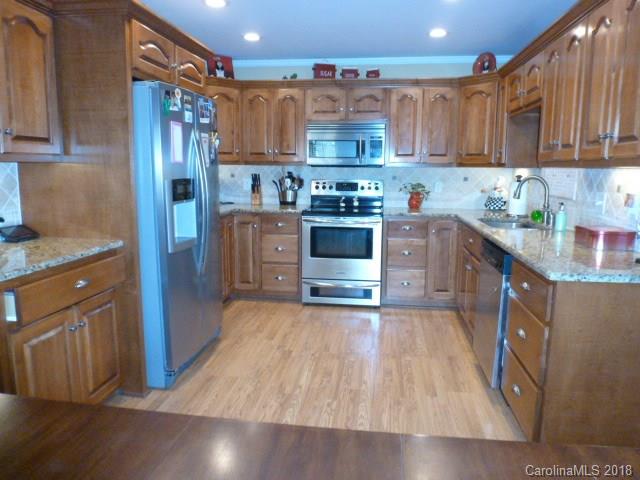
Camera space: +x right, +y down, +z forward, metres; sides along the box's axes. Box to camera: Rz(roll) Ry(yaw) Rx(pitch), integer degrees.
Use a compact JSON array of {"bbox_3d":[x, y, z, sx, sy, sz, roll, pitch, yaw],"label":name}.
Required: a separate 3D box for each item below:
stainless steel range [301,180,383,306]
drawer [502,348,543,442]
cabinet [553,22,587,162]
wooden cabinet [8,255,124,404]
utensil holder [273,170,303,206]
[{"bbox_3d":[0.245,0.015,4.481,0.760,1.195,0.680,2,9,8],"label":"stainless steel range"},{"bbox_3d":[1.171,0.724,2.109,0.450,0.270,0.570,2,9,8],"label":"drawer"},{"bbox_3d":[1.561,-0.808,2.482,0.342,0.733,0.335,2,9,8],"label":"cabinet"},{"bbox_3d":[-1.435,0.520,2.167,0.610,0.880,0.760,2,9,8],"label":"wooden cabinet"},{"bbox_3d":[-0.352,-0.522,4.622,0.290,0.360,0.220,2,9,8],"label":"utensil holder"}]

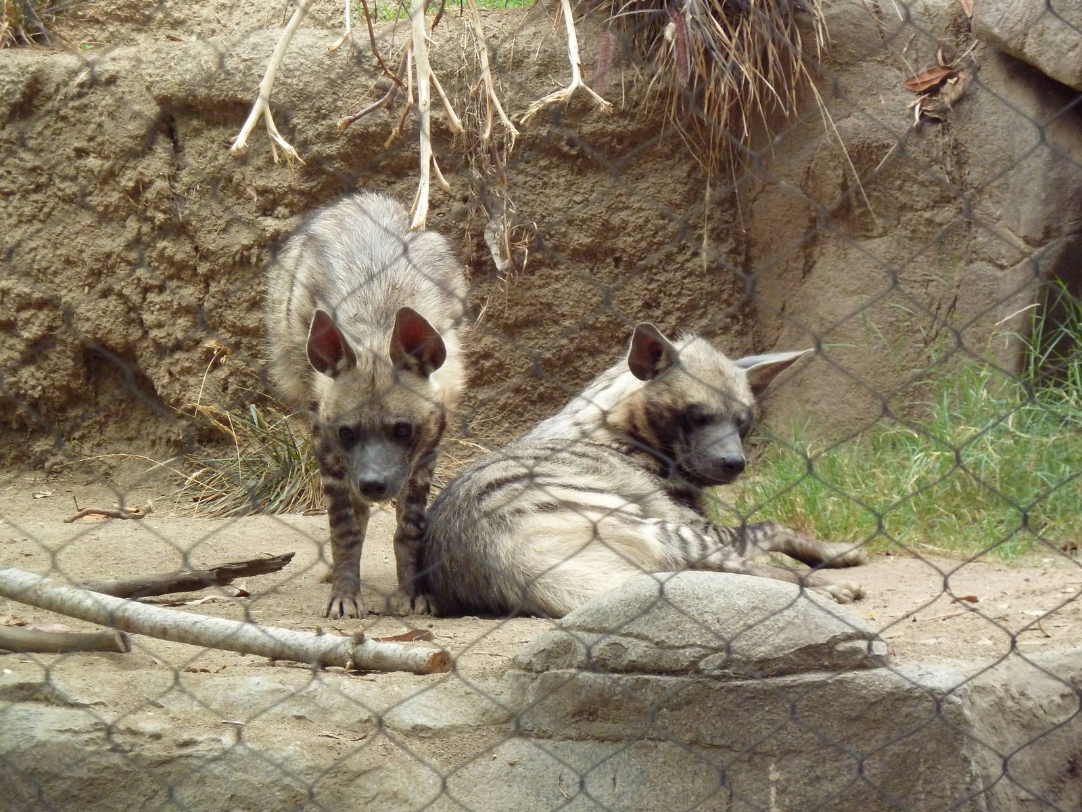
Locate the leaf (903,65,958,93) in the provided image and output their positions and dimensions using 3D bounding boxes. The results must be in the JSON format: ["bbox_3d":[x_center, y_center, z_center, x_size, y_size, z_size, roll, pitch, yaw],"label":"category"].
[{"bbox_3d":[0.812,-0.681,10.300,0.113,0.055,0.045,0,5,0],"label":"leaf"}]

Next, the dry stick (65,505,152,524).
[{"bbox_3d":[-0.835,0.209,9.500,0.165,0.032,0.060,-1,5,-6],"label":"dry stick"}]

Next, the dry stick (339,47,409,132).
[{"bbox_3d":[-0.331,-0.627,9.800,0.141,0.165,0.060,0,5,0],"label":"dry stick"}]

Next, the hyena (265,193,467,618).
[{"bbox_3d":[-0.305,-0.010,8.396,0.345,0.690,0.950,0,5,-3],"label":"hyena"}]

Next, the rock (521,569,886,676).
[{"bbox_3d":[0.248,0.337,7.786,0.575,0.150,0.370,0,5,0],"label":"rock"}]

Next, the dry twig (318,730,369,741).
[{"bbox_3d":[-0.265,0.444,6.650,0.069,0.011,0.030,0,4,0],"label":"dry twig"}]

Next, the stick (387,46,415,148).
[{"bbox_3d":[-0.277,-0.612,9.800,0.055,0.200,0.050,0,5,0],"label":"stick"}]

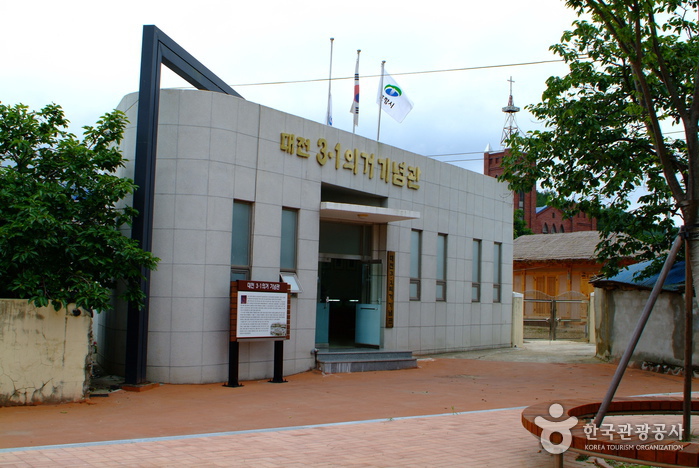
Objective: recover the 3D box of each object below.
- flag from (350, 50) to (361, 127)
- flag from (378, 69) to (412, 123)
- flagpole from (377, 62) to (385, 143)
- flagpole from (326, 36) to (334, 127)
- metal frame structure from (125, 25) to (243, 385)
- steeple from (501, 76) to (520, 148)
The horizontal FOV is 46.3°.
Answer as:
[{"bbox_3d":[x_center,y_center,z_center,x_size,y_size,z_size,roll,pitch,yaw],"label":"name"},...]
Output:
[{"bbox_3d":[0.139,-3.321,18.898,0.220,1.700,0.180,2,-4,0],"label":"flag"},{"bbox_3d":[1.113,-3.363,19.972,0.850,1.200,0.300,3,-5,-15],"label":"flag"},{"bbox_3d":[0.773,-3.028,19.833,0.090,2.400,0.090,0,-6,35],"label":"flagpole"},{"bbox_3d":[-0.449,-3.165,18.113,0.090,2.400,0.090,0,-6,35],"label":"flagpole"},{"bbox_3d":[-2.877,-0.243,16.619,0.230,5.970,6.600,1,-5,10],"label":"metal frame structure"},{"bbox_3d":[15.775,-11.905,80.000,1.800,7.104,1.800,6,-6,-45],"label":"steeple"}]

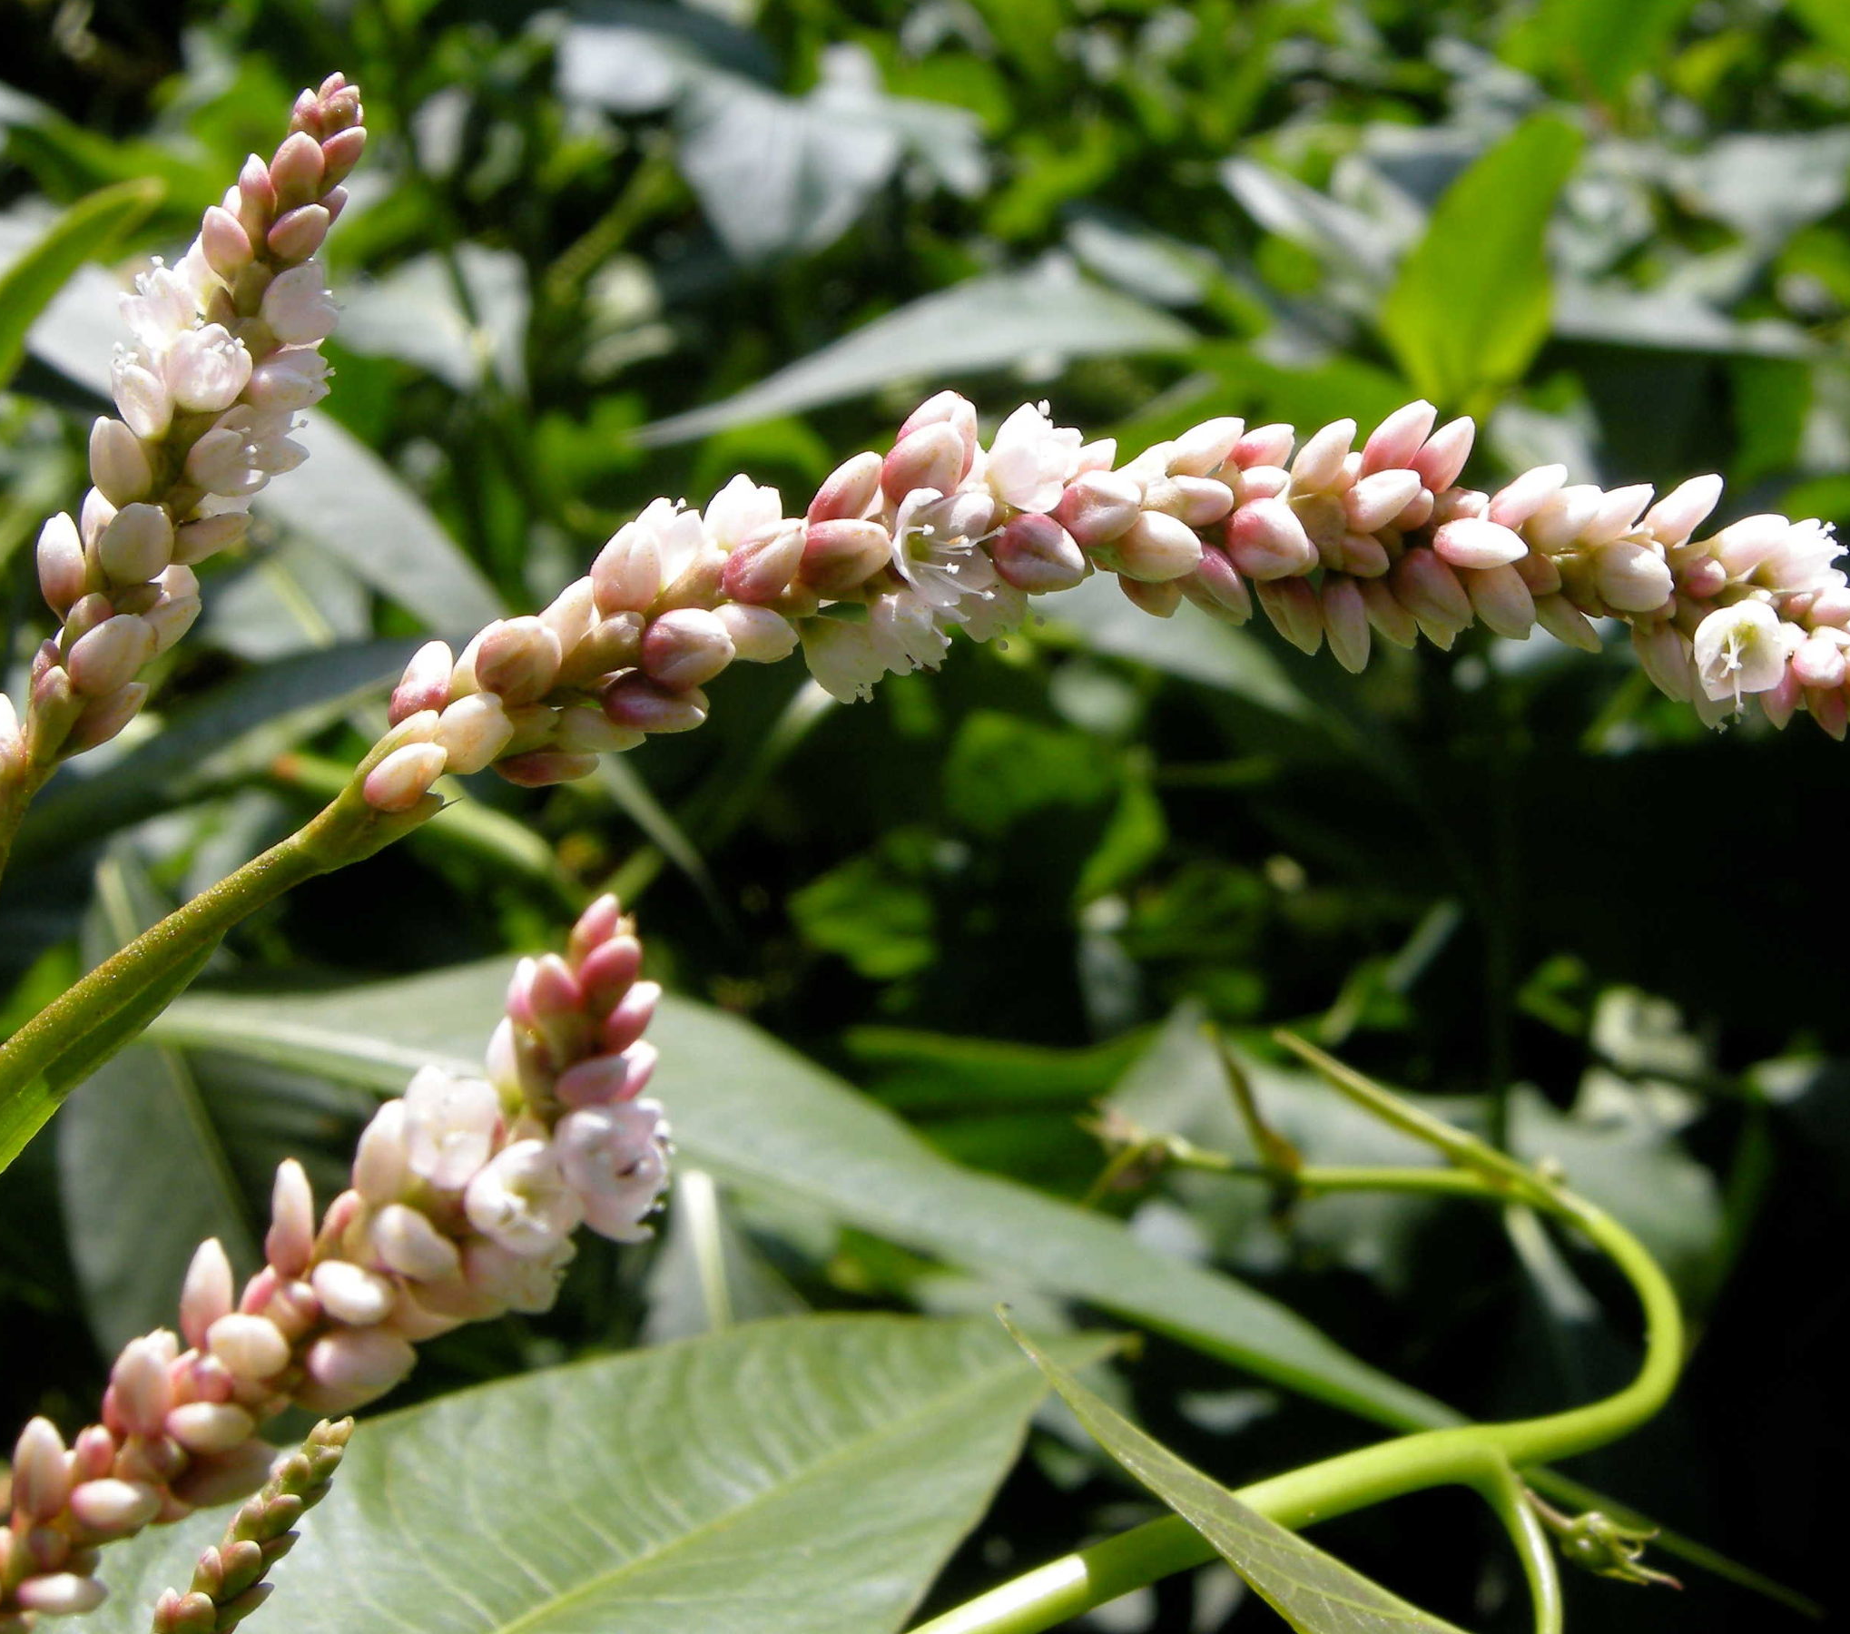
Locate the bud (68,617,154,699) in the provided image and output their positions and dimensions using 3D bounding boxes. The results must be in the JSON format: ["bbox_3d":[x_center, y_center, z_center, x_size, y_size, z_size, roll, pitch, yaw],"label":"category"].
[{"bbox_3d":[-0.036,-0.007,0.099,0.004,0.003,0.003,-39,0,14],"label":"bud"}]

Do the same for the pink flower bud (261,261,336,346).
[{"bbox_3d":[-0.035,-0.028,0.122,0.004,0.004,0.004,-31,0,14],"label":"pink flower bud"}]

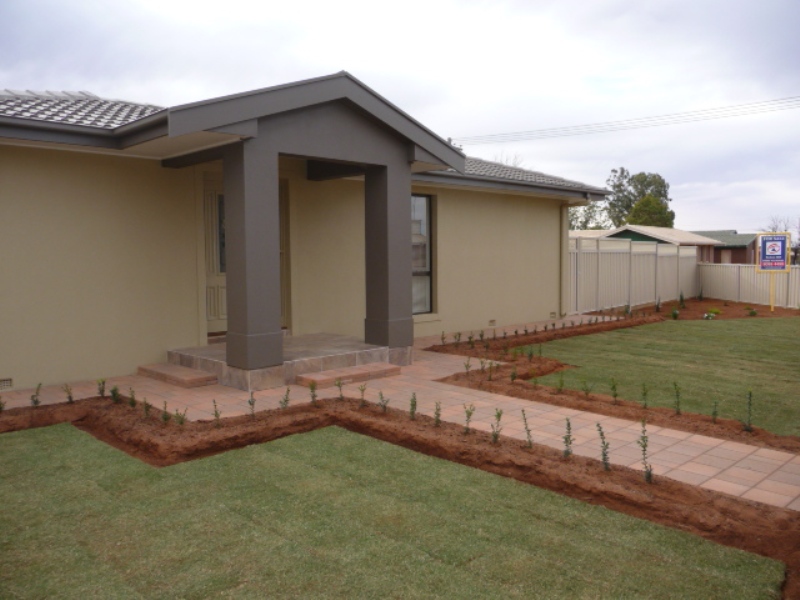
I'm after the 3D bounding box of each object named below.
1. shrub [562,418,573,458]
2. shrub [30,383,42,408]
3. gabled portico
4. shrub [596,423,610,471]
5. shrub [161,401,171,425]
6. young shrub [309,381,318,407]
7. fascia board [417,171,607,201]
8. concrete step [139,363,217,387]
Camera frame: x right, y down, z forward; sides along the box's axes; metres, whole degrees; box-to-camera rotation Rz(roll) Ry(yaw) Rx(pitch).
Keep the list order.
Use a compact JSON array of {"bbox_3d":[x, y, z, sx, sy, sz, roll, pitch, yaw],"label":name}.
[{"bbox_3d":[1.136,0.935,4.385,0.075,0.268,0.075,-4,5,-44],"label":"shrub"},{"bbox_3d":[-3.416,0.892,6.073,0.103,0.228,0.103,-4,5,-44],"label":"shrub"},{"bbox_3d":[-1.338,-0.860,8.092,4.156,3.443,2.152,-4,5,-44],"label":"gabled portico"},{"bbox_3d":[1.306,0.933,4.127,0.089,0.301,0.089,-4,5,-44],"label":"shrub"},{"bbox_3d":[-1.969,0.939,5.426,0.080,0.187,0.080,-4,5,-44],"label":"shrub"},{"bbox_3d":[-0.801,0.869,6.014,0.088,0.235,0.088,0,3,0],"label":"young shrub"},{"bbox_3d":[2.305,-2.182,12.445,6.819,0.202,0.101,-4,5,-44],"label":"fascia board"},{"bbox_3d":[-2.606,0.869,7.519,0.363,0.083,1.338,-4,5,-44],"label":"concrete step"}]

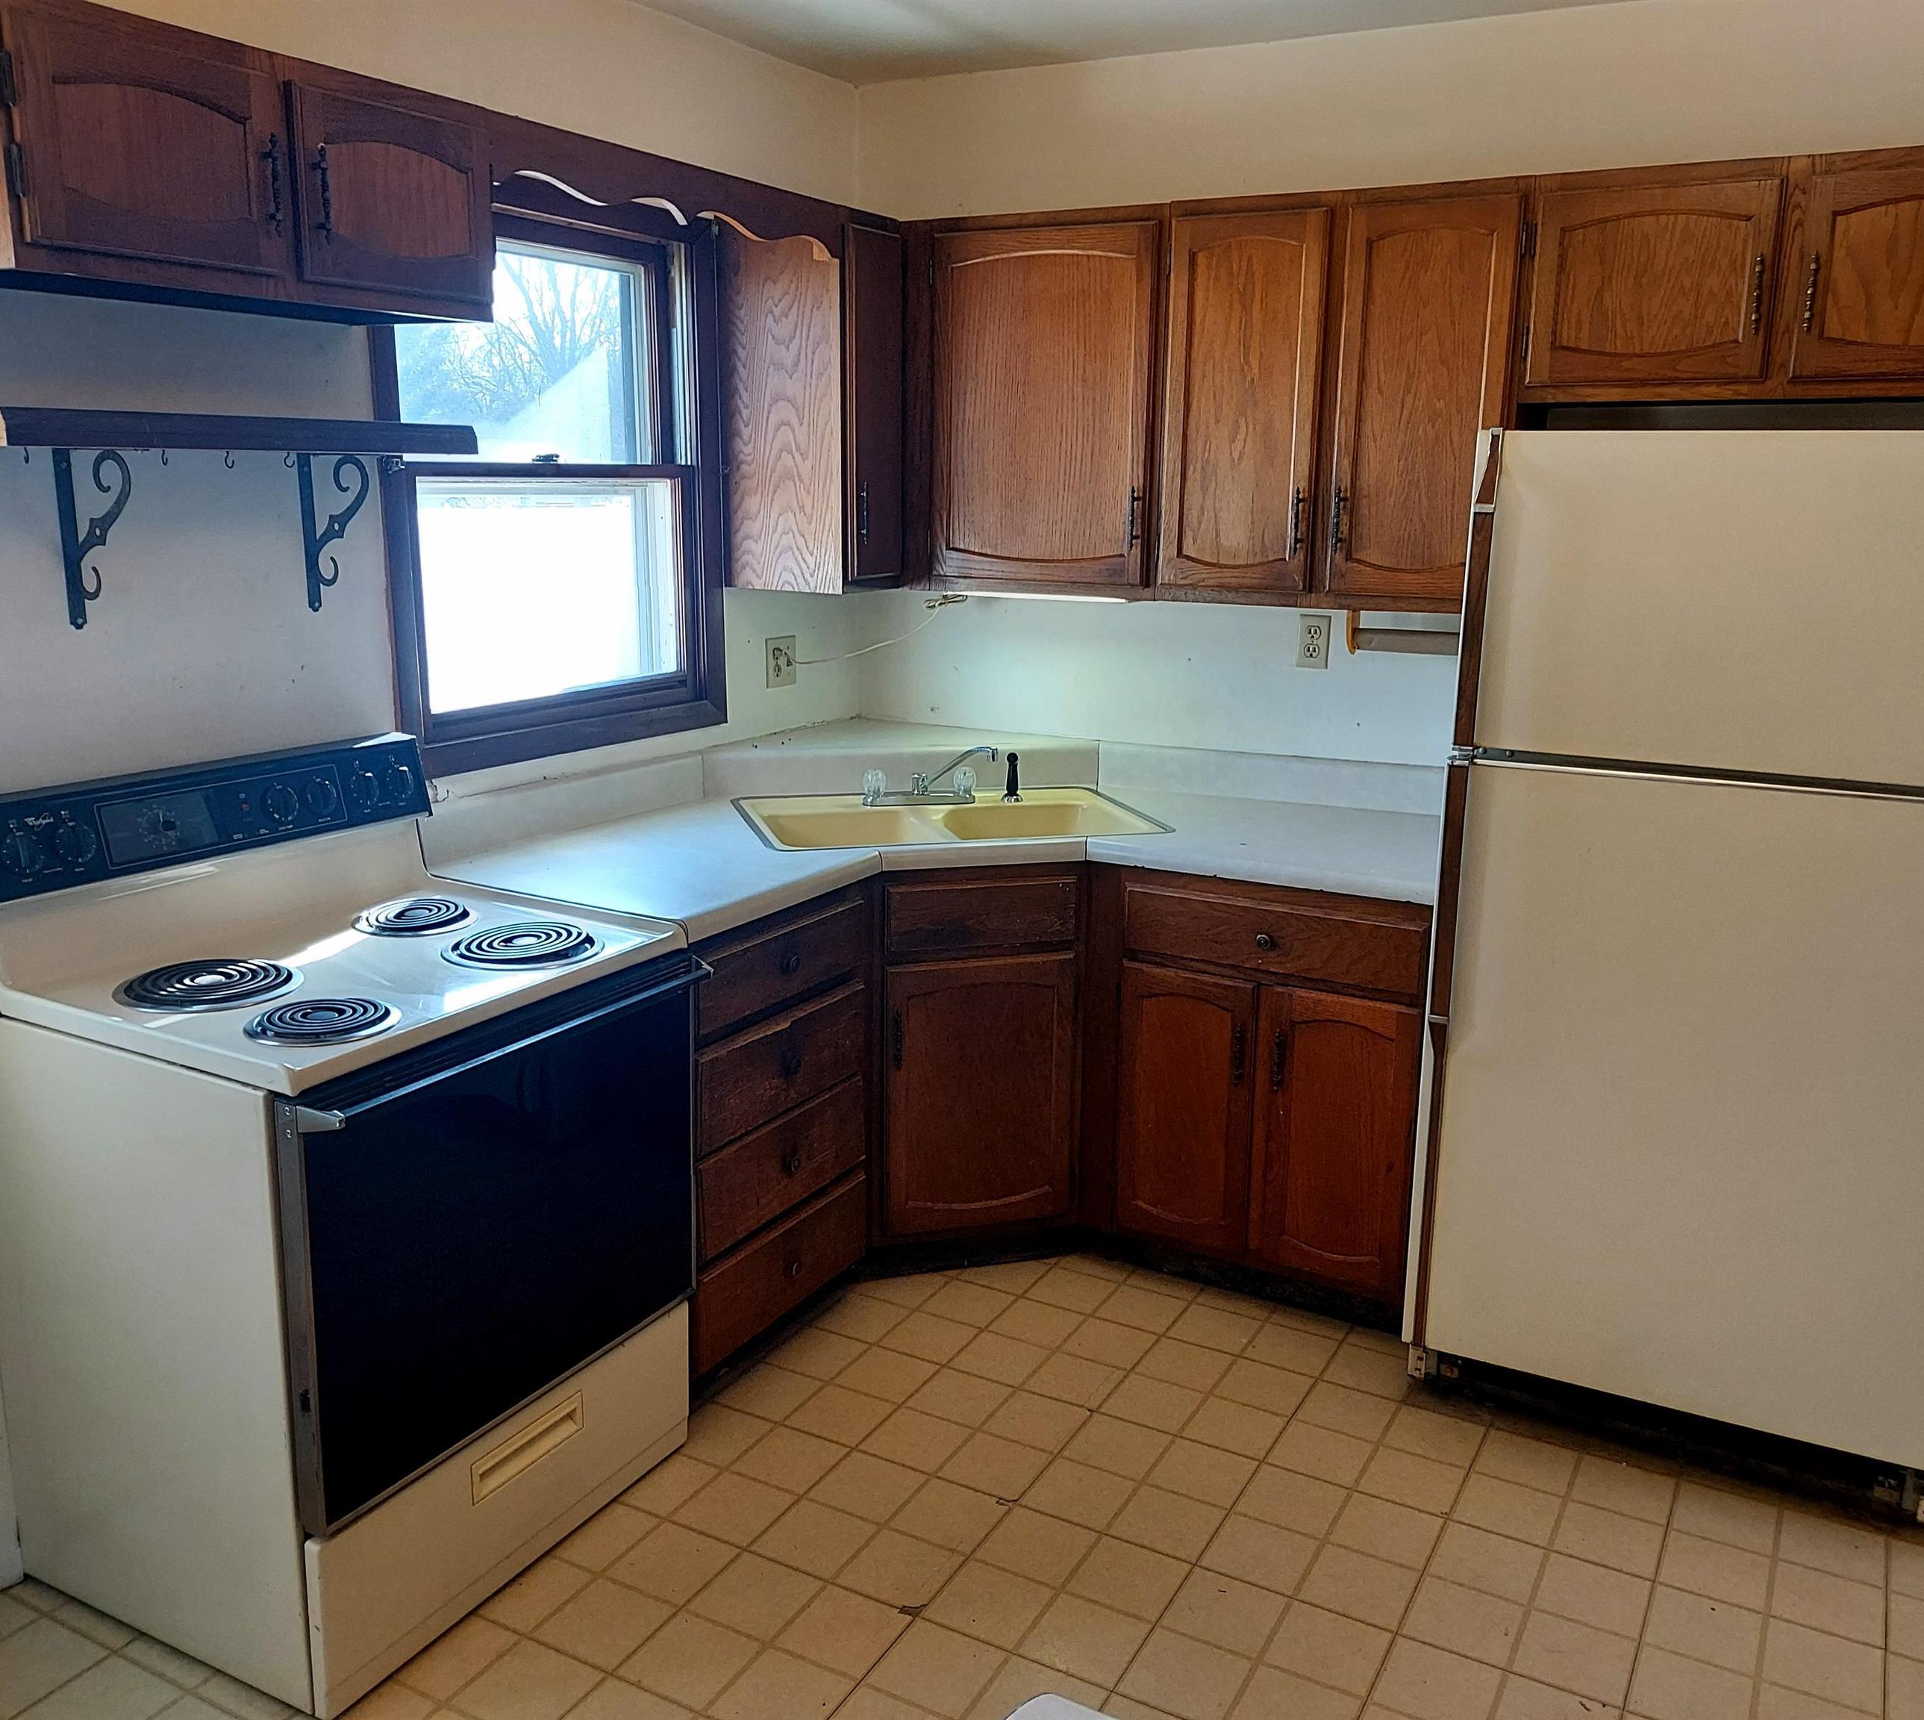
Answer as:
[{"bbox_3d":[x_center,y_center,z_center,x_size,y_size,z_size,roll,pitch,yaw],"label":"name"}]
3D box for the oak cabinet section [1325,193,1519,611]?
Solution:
[{"bbox_3d":[0.854,-0.843,3.061,0.311,0.700,0.028,8,14,28],"label":"oak cabinet section"}]

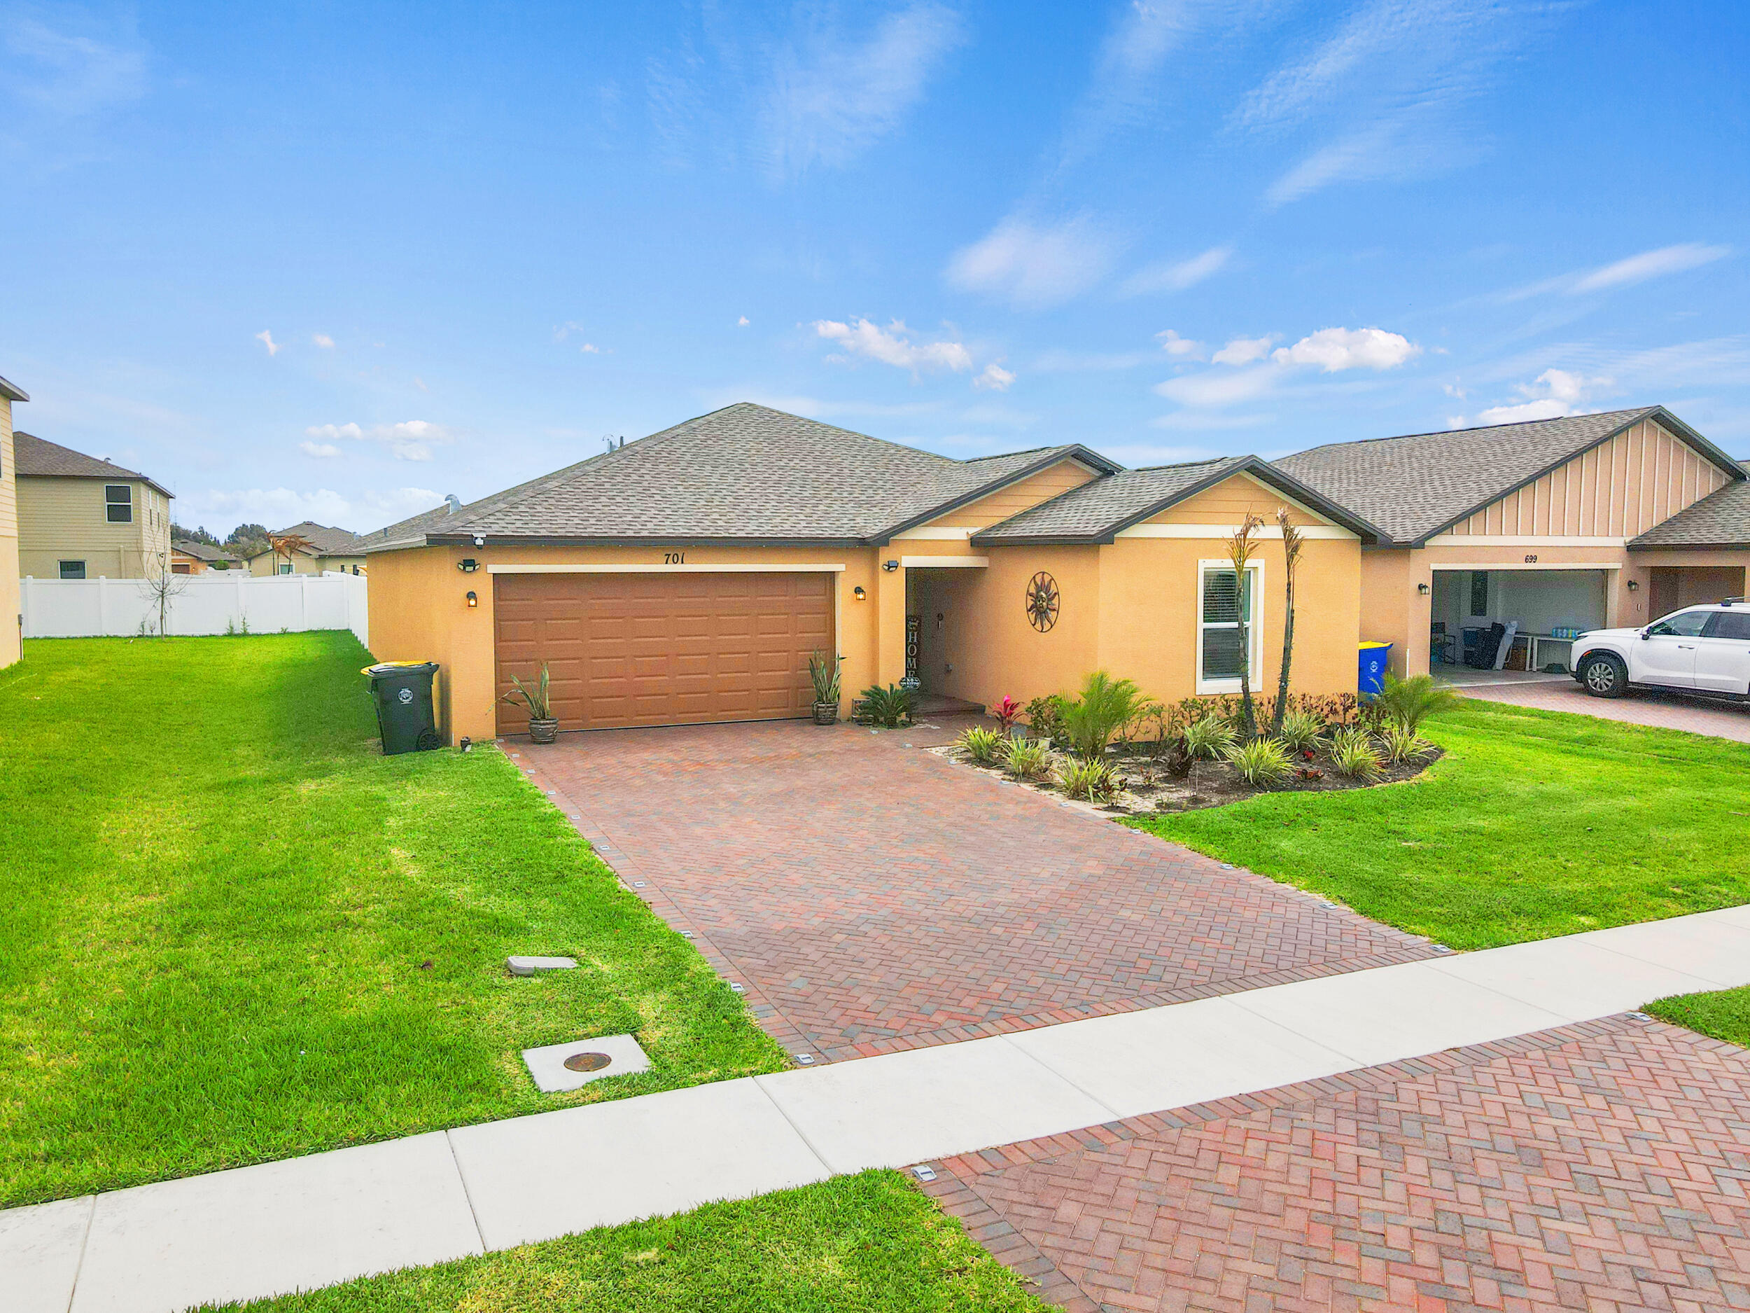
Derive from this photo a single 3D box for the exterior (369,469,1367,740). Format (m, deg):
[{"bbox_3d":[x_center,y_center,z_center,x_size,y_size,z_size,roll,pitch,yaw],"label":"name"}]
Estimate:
[{"bbox_3d":[-2.468,-1.324,23.641,12.300,3.850,18.800,-2,5,-25],"label":"exterior"}]

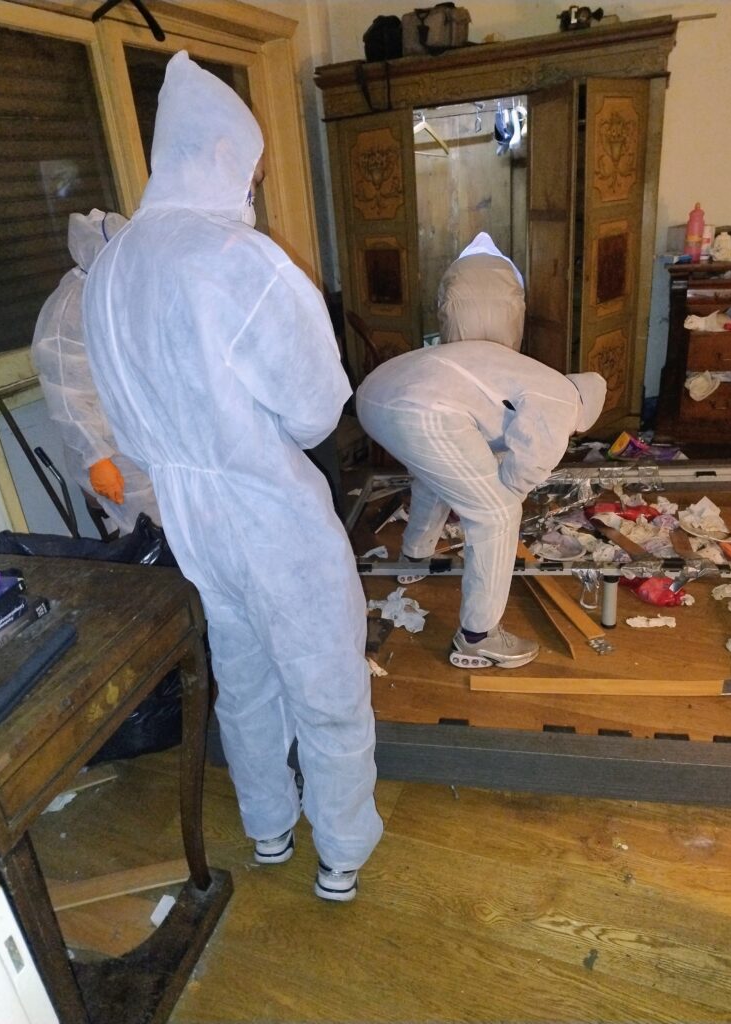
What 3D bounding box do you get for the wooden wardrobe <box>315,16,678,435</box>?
[{"bbox_3d":[0.798,-1.594,4.353,1.888,2.090,0.620,5,26,23],"label":"wooden wardrobe"}]

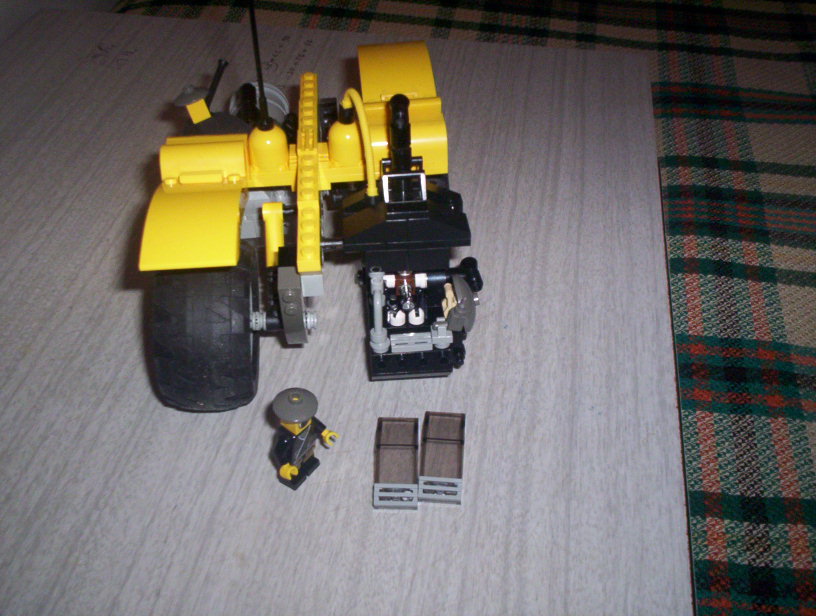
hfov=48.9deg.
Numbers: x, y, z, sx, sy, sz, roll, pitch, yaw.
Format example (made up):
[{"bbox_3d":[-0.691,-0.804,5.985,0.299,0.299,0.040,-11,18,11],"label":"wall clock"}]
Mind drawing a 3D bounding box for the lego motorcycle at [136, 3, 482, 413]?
[{"bbox_3d":[-0.039,-0.058,0.372,0.131,0.147,0.175,-3,41,-3],"label":"lego motorcycle"}]

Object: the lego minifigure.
[{"bbox_3d":[-0.040,0.049,0.329,0.021,0.043,0.025,22,46,24],"label":"lego minifigure"}]

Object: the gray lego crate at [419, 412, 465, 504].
[{"bbox_3d":[0.013,0.057,0.341,0.016,0.014,0.032,3,41,4],"label":"gray lego crate"}]

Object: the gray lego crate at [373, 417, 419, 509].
[{"bbox_3d":[-0.004,0.059,0.339,0.016,0.014,0.032,1,41,1],"label":"gray lego crate"}]

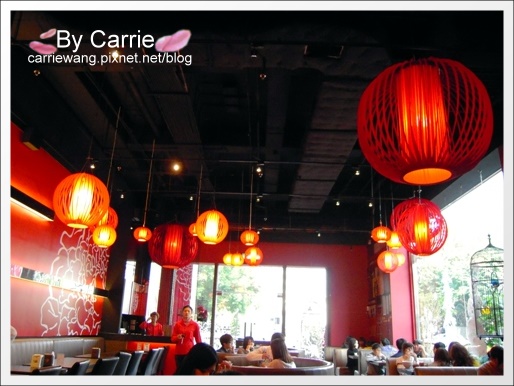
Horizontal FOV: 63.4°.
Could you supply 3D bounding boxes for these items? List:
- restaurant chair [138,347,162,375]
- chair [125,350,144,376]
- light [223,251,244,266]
[{"bbox_3d":[-1.934,2.972,6.660,0.550,0.880,0.460,2,-18,1],"label":"restaurant chair"},{"bbox_3d":[-1.938,2.672,5.759,0.550,0.880,0.460,2,-18,1],"label":"chair"},{"bbox_3d":[-0.460,1.359,8.500,0.420,0.270,0.280,2,-18,2],"label":"light"}]

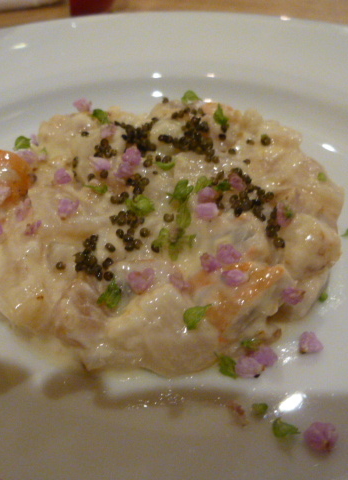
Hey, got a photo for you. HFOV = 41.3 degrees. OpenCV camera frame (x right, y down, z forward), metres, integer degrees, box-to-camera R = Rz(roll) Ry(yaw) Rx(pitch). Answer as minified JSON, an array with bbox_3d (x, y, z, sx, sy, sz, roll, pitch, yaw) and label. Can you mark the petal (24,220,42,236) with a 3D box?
[{"bbox_3d":[-0.043,-0.003,0.140,0.005,0.002,0.005,0,43,0],"label":"petal"}]

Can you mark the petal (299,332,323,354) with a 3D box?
[{"bbox_3d":[0.038,0.028,0.127,0.007,0.004,0.005,0,43,0],"label":"petal"}]

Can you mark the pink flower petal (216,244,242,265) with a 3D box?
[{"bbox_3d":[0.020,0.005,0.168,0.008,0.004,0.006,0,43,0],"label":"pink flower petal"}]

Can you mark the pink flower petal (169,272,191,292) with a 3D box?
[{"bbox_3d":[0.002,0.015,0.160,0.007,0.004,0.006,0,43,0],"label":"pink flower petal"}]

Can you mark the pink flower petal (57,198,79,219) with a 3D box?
[{"bbox_3d":[-0.032,-0.009,0.138,0.007,0.003,0.005,0,43,0],"label":"pink flower petal"}]

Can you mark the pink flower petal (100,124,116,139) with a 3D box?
[{"bbox_3d":[-0.022,-0.036,0.155,0.005,0.003,0.003,-6,43,-7],"label":"pink flower petal"}]

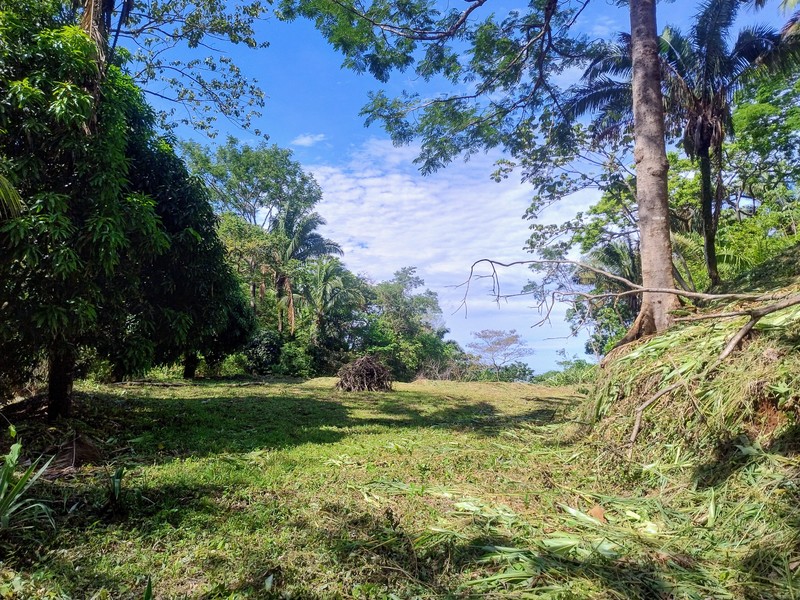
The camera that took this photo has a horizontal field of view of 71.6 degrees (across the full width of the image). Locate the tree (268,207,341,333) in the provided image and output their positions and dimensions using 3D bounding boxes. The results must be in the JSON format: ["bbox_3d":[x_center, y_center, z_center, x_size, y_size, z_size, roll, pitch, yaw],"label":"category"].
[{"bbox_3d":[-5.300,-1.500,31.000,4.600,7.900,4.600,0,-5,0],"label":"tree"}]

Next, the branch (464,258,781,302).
[{"bbox_3d":[3.130,-0.270,7.800,4.400,0.650,1.100,0,-5,0],"label":"branch"}]

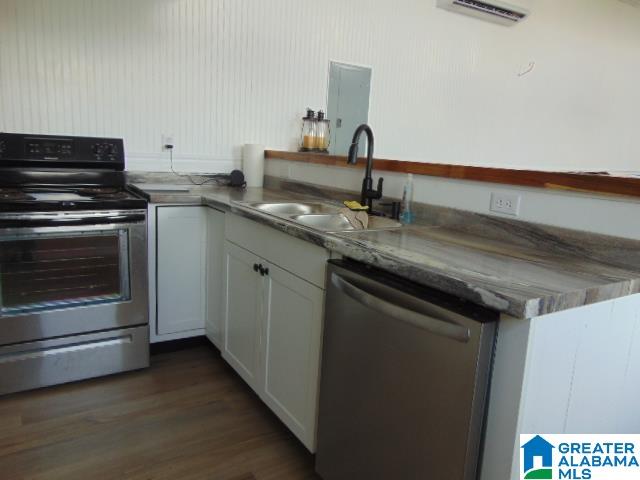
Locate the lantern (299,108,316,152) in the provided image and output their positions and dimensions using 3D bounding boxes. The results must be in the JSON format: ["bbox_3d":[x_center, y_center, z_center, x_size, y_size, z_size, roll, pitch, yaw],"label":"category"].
[{"bbox_3d":[-0.066,-0.684,2.901,0.095,0.270,0.095,-3,12,-33],"label":"lantern"}]

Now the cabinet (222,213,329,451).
[{"bbox_3d":[0.005,0.315,2.151,0.600,0.780,0.920,-3,12,-33],"label":"cabinet"}]

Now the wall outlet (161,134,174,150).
[{"bbox_3d":[-0.965,-0.617,2.944,0.074,0.114,0.015,-3,12,-33],"label":"wall outlet"}]

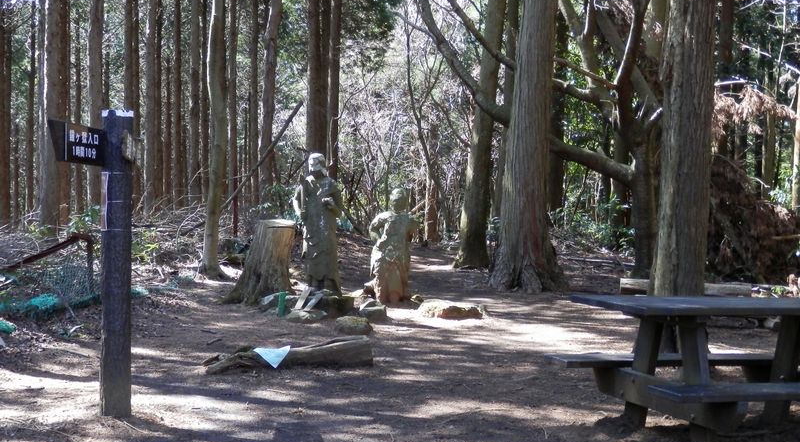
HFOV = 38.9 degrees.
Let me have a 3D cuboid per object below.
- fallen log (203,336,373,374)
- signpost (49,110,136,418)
[{"bbox_3d":[-0.785,0.940,7.980,1.180,0.220,0.300,1,0,-19],"label":"fallen log"},{"bbox_3d":[-1.550,0.225,5.700,0.180,1.610,0.740,1,0,16],"label":"signpost"}]

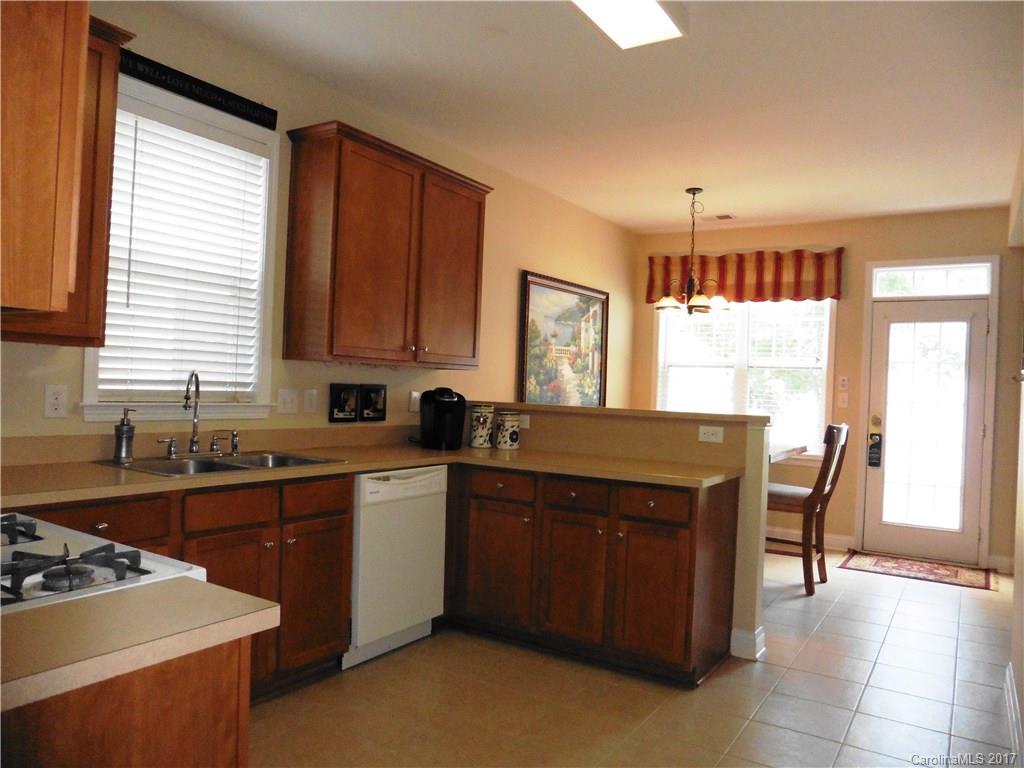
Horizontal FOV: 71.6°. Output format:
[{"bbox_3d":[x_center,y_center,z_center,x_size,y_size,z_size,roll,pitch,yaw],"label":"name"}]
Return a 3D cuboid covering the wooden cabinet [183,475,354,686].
[{"bbox_3d":[-1.162,0.764,2.858,0.630,0.820,0.810,2,0,33],"label":"wooden cabinet"}]

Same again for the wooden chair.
[{"bbox_3d":[1.913,0.804,4.797,0.575,1.080,0.450,2,0,33],"label":"wooden chair"}]

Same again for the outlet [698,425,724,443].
[{"bbox_3d":[0.988,0.253,3.513,0.122,0.074,0.010,2,0,33],"label":"outlet"}]

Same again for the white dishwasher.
[{"bbox_3d":[-0.756,0.815,3.468,0.610,0.864,0.600,2,0,33],"label":"white dishwasher"}]

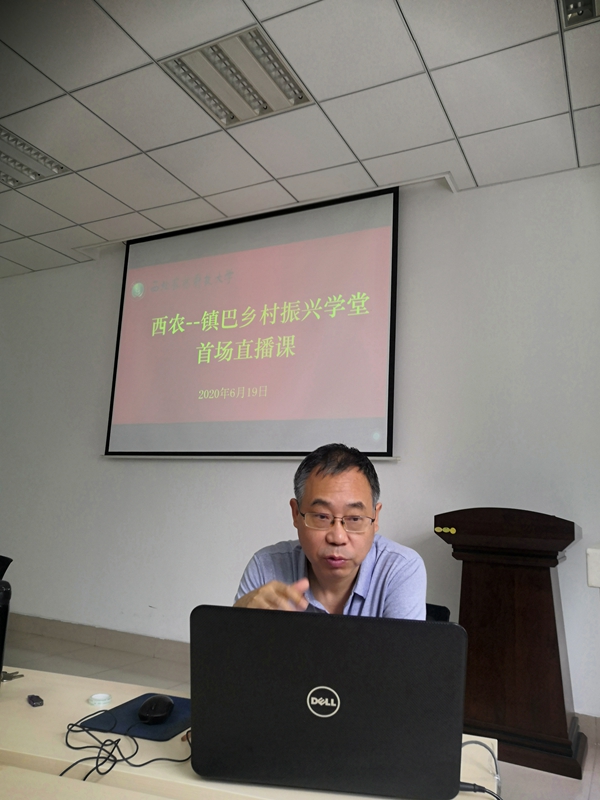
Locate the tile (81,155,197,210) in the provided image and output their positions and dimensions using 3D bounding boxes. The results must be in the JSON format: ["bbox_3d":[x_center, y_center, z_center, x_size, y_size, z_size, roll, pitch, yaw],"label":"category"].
[{"bbox_3d":[-1.098,-1.486,4.282,0.600,0.020,0.600,-2,-12,28],"label":"tile"}]

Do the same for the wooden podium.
[{"bbox_3d":[1.086,1.161,3.222,0.677,1.170,0.463,-2,-12,28],"label":"wooden podium"}]

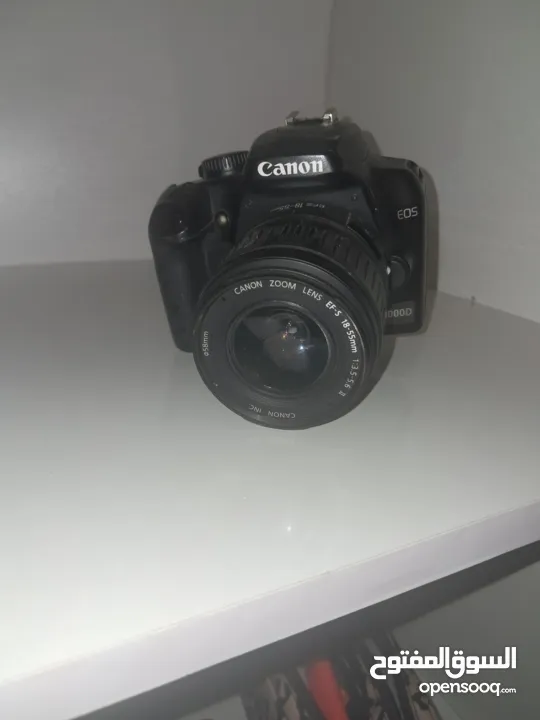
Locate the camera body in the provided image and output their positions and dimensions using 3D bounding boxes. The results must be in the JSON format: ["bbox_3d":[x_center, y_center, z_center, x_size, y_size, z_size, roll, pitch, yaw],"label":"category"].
[{"bbox_3d":[0.009,-0.059,0.265,0.126,0.098,0.064,0,32,11],"label":"camera body"}]

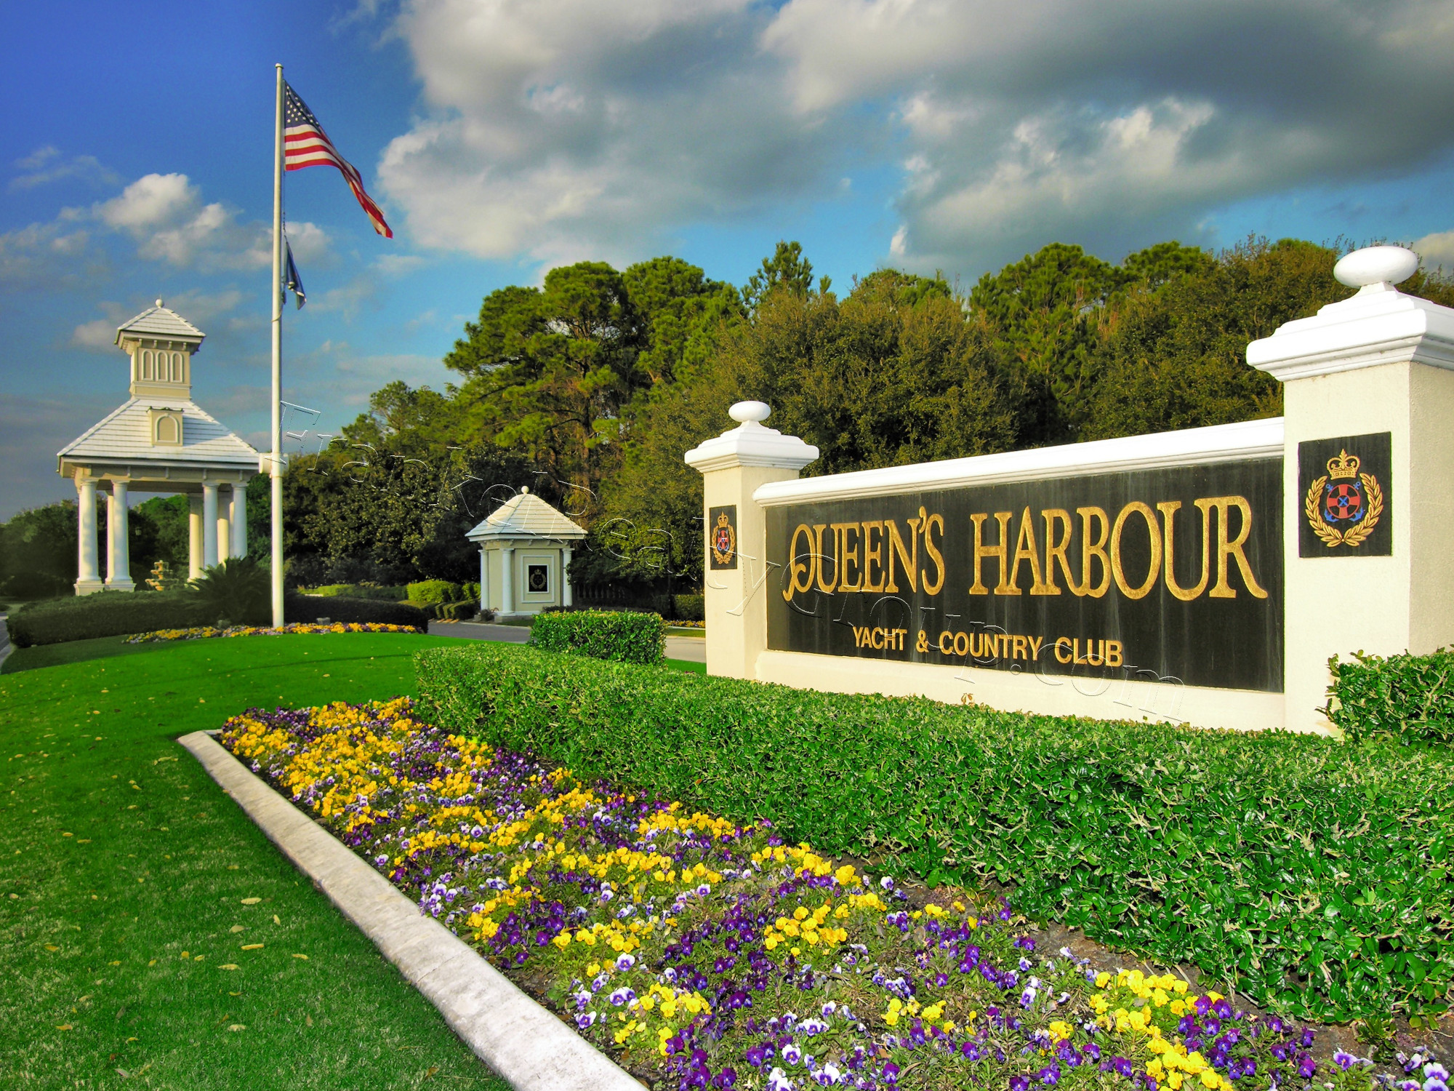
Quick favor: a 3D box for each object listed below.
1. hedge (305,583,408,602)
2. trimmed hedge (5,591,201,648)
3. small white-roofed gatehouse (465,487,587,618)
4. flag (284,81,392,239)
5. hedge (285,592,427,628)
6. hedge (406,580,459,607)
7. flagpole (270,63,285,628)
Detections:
[{"bbox_3d":[-17.100,2.200,46.500,4.800,1.000,1.400,0,-2,-18],"label":"hedge"},{"bbox_3d":[-12.100,1.510,20.000,3.300,0.750,1.300,0,-2,-30],"label":"trimmed hedge"},{"bbox_3d":[-7.259,0.267,36.500,3.300,4.650,3.300,0,-2,-34],"label":"small white-roofed gatehouse"},{"bbox_3d":[-7.720,-7.650,20.000,2.000,2.900,0.500,0,-2,-13],"label":"flag"},{"bbox_3d":[-7.850,1.400,21.300,2.750,0.680,1.100,-1,-2,-2],"label":"hedge"},{"bbox_3d":[-13.000,2.080,44.500,2.200,1.100,1.400,0,-2,-18],"label":"hedge"},{"bbox_3d":[-8.454,-3.768,19.000,0.200,10.650,0.200,0,-2,-34],"label":"flagpole"}]

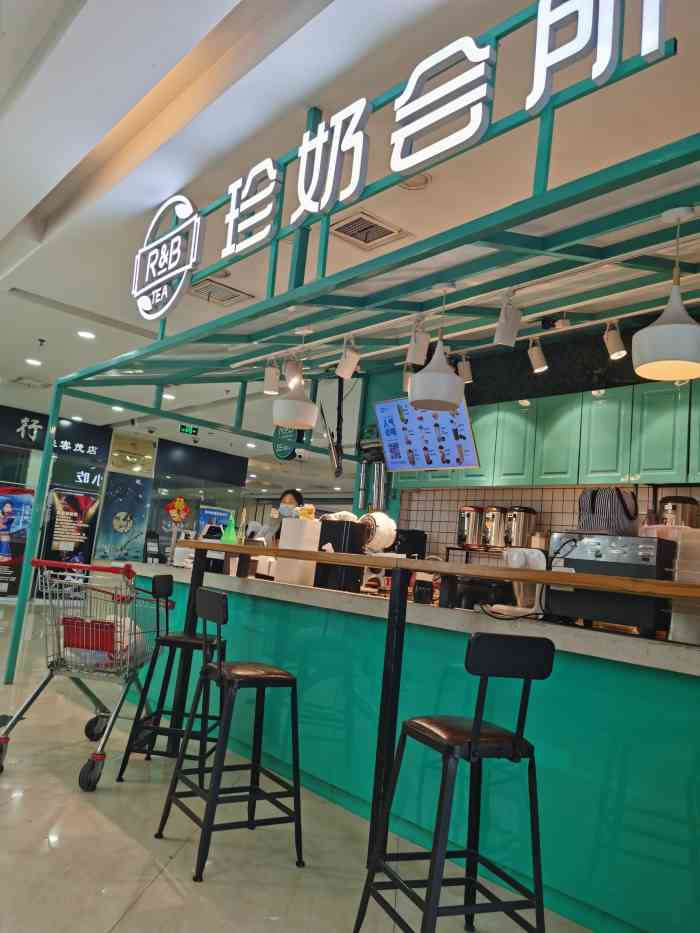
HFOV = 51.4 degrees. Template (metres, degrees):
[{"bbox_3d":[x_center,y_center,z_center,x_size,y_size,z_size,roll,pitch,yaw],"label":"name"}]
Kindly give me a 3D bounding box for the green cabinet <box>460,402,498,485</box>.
[{"bbox_3d":[1.227,-0.154,6.385,0.340,0.723,0.407,12,-10,-39],"label":"green cabinet"}]

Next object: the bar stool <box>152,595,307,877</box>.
[{"bbox_3d":[-0.411,0.981,2.808,0.410,0.957,0.410,11,-9,-33],"label":"bar stool"}]

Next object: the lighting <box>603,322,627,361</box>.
[{"bbox_3d":[1.811,-0.856,4.983,0.150,0.225,0.110,11,-10,-34],"label":"lighting"}]

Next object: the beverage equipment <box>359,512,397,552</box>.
[{"bbox_3d":[0.161,0.379,4.248,0.170,0.225,0.210,12,-10,-39],"label":"beverage equipment"}]

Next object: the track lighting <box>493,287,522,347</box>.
[{"bbox_3d":[0.754,-0.713,3.482,0.110,0.235,0.150,6,-8,1],"label":"track lighting"}]

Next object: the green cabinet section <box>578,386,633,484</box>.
[{"bbox_3d":[2.037,-0.205,5.613,0.250,0.732,0.423,13,-10,-40],"label":"green cabinet section"}]

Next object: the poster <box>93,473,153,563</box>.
[{"bbox_3d":[-3.928,0.906,12.738,0.846,1.490,0.030,12,-10,-39],"label":"poster"}]

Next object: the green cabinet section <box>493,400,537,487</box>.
[{"bbox_3d":[1.487,-0.175,6.236,0.250,0.719,0.400,13,-10,-40],"label":"green cabinet section"}]

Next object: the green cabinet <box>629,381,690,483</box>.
[{"bbox_3d":[2.275,-0.201,5.152,0.340,0.713,0.409,12,-10,-39],"label":"green cabinet"}]

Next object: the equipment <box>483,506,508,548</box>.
[{"bbox_3d":[1.182,0.496,5.914,0.260,0.335,0.225,12,-10,-39],"label":"equipment"}]

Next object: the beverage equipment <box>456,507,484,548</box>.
[{"bbox_3d":[1.012,0.512,6.112,0.260,0.335,0.225,12,-10,-39],"label":"beverage equipment"}]

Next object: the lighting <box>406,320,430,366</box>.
[{"bbox_3d":[0.371,-0.666,3.942,0.110,0.220,0.150,6,-8,1],"label":"lighting"}]

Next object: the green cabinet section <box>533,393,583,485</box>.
[{"bbox_3d":[1.758,-0.189,5.928,0.250,0.725,0.420,13,-10,-40],"label":"green cabinet section"}]

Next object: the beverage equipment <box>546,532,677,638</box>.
[{"bbox_3d":[1.142,0.490,3.003,0.420,0.370,0.464,12,-10,-39],"label":"beverage equipment"}]

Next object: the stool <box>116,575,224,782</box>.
[{"bbox_3d":[-0.823,1.058,3.667,0.410,0.957,0.410,5,-8,5],"label":"stool"}]

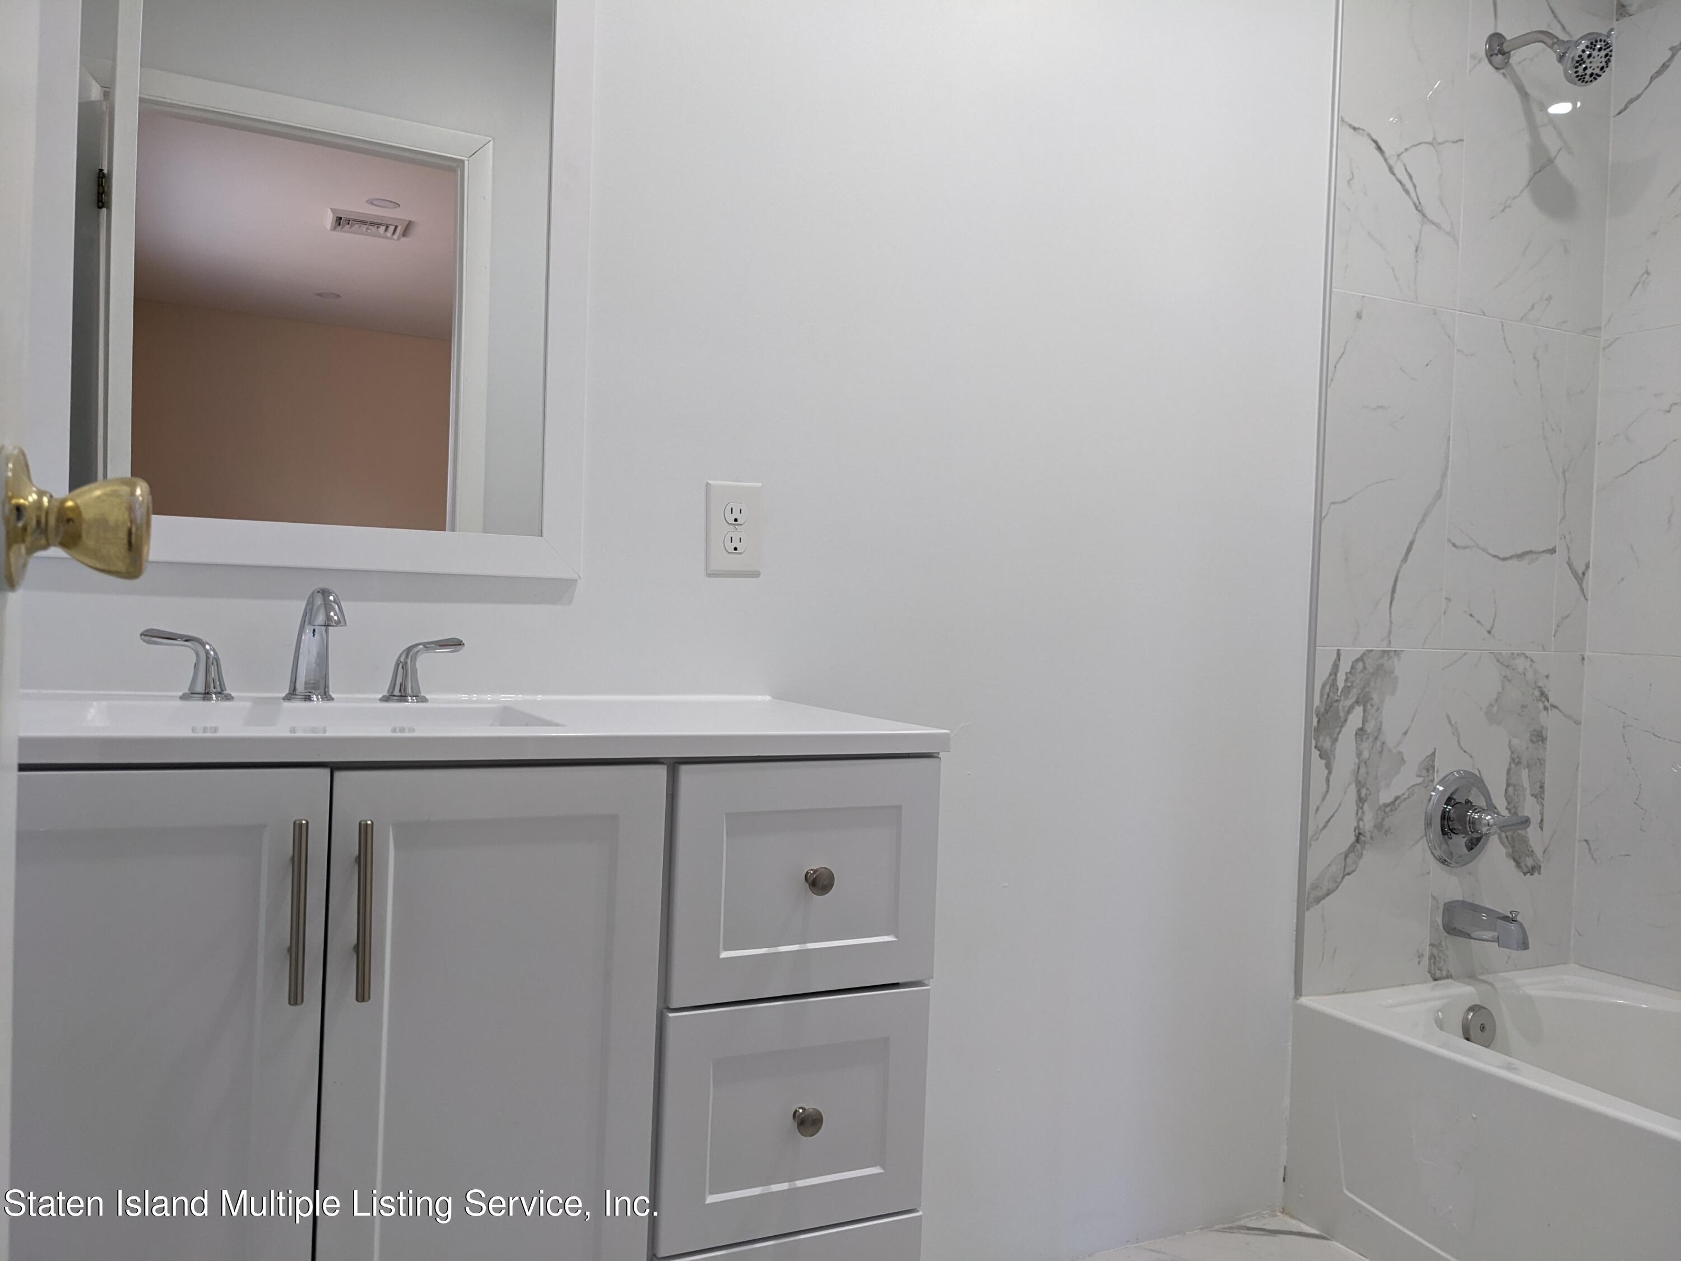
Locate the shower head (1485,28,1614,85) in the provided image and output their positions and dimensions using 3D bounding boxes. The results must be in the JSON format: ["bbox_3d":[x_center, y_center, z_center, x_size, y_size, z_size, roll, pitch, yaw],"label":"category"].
[{"bbox_3d":[1.240,-1.002,2.276,0.094,0.153,0.225,2,1,-26],"label":"shower head"}]

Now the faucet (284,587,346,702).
[{"bbox_3d":[-0.568,0.016,1.416,0.056,0.125,0.167,2,1,-26],"label":"faucet"}]

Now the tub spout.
[{"bbox_3d":[1.146,0.521,2.323,0.056,0.068,0.142,2,1,-26],"label":"tub spout"}]

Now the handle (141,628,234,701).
[{"bbox_3d":[-0.703,0.036,1.415,0.092,0.074,0.054,2,1,-26],"label":"handle"}]

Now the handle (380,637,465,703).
[{"bbox_3d":[-0.484,0.044,1.520,0.094,0.073,0.054,2,1,-26],"label":"handle"}]

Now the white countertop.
[{"bbox_3d":[-0.464,0.093,1.352,1.050,0.025,0.477,2,1,-26],"label":"white countertop"}]

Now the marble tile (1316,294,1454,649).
[{"bbox_3d":[0.955,-0.271,2.291,0.302,0.606,0.011,2,1,-26],"label":"marble tile"}]

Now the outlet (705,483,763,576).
[{"bbox_3d":[-0.141,-0.133,1.761,0.079,0.125,0.007,2,1,-26],"label":"outlet"}]

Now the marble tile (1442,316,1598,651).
[{"bbox_3d":[1.262,-0.264,2.439,0.380,0.606,0.011,2,1,-26],"label":"marble tile"}]

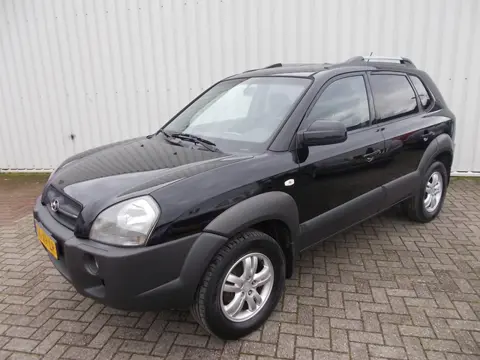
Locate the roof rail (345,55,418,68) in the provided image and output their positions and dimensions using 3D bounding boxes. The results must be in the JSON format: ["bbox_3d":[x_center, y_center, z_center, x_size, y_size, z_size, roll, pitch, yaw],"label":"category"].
[{"bbox_3d":[1.345,-1.091,3.368,1.330,0.110,0.065,-15,20,-38],"label":"roof rail"}]

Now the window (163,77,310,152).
[{"bbox_3d":[-0.118,-0.568,2.930,1.420,0.150,0.890,15,57,48],"label":"window"}]

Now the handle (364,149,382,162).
[{"bbox_3d":[1.058,-0.200,2.837,0.250,0.085,0.055,-15,20,-38],"label":"handle"}]

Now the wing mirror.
[{"bbox_3d":[0.527,-0.288,2.239,0.190,0.170,0.230,-15,20,-38],"label":"wing mirror"}]

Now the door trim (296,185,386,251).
[{"bbox_3d":[0.798,0.277,2.737,1.080,0.220,0.070,-15,20,-38],"label":"door trim"}]

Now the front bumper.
[{"bbox_3d":[-0.917,0.403,2.464,0.670,0.550,1.800,-15,20,-38],"label":"front bumper"}]

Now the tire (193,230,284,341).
[{"bbox_3d":[-0.007,0.636,2.275,0.680,0.680,0.225,-15,20,-38],"label":"tire"}]

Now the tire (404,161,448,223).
[{"bbox_3d":[1.996,0.109,3.896,0.680,0.680,0.225,-15,20,-38],"label":"tire"}]

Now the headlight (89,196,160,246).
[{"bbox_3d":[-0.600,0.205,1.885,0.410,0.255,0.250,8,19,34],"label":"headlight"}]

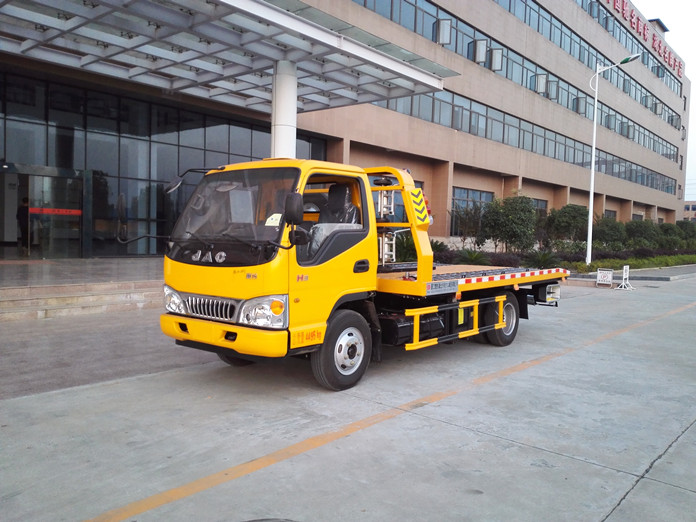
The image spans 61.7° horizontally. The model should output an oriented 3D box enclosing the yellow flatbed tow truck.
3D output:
[{"bbox_3d":[0.708,0.036,7.581,2.200,2.220,6.280,4,4,38],"label":"yellow flatbed tow truck"}]

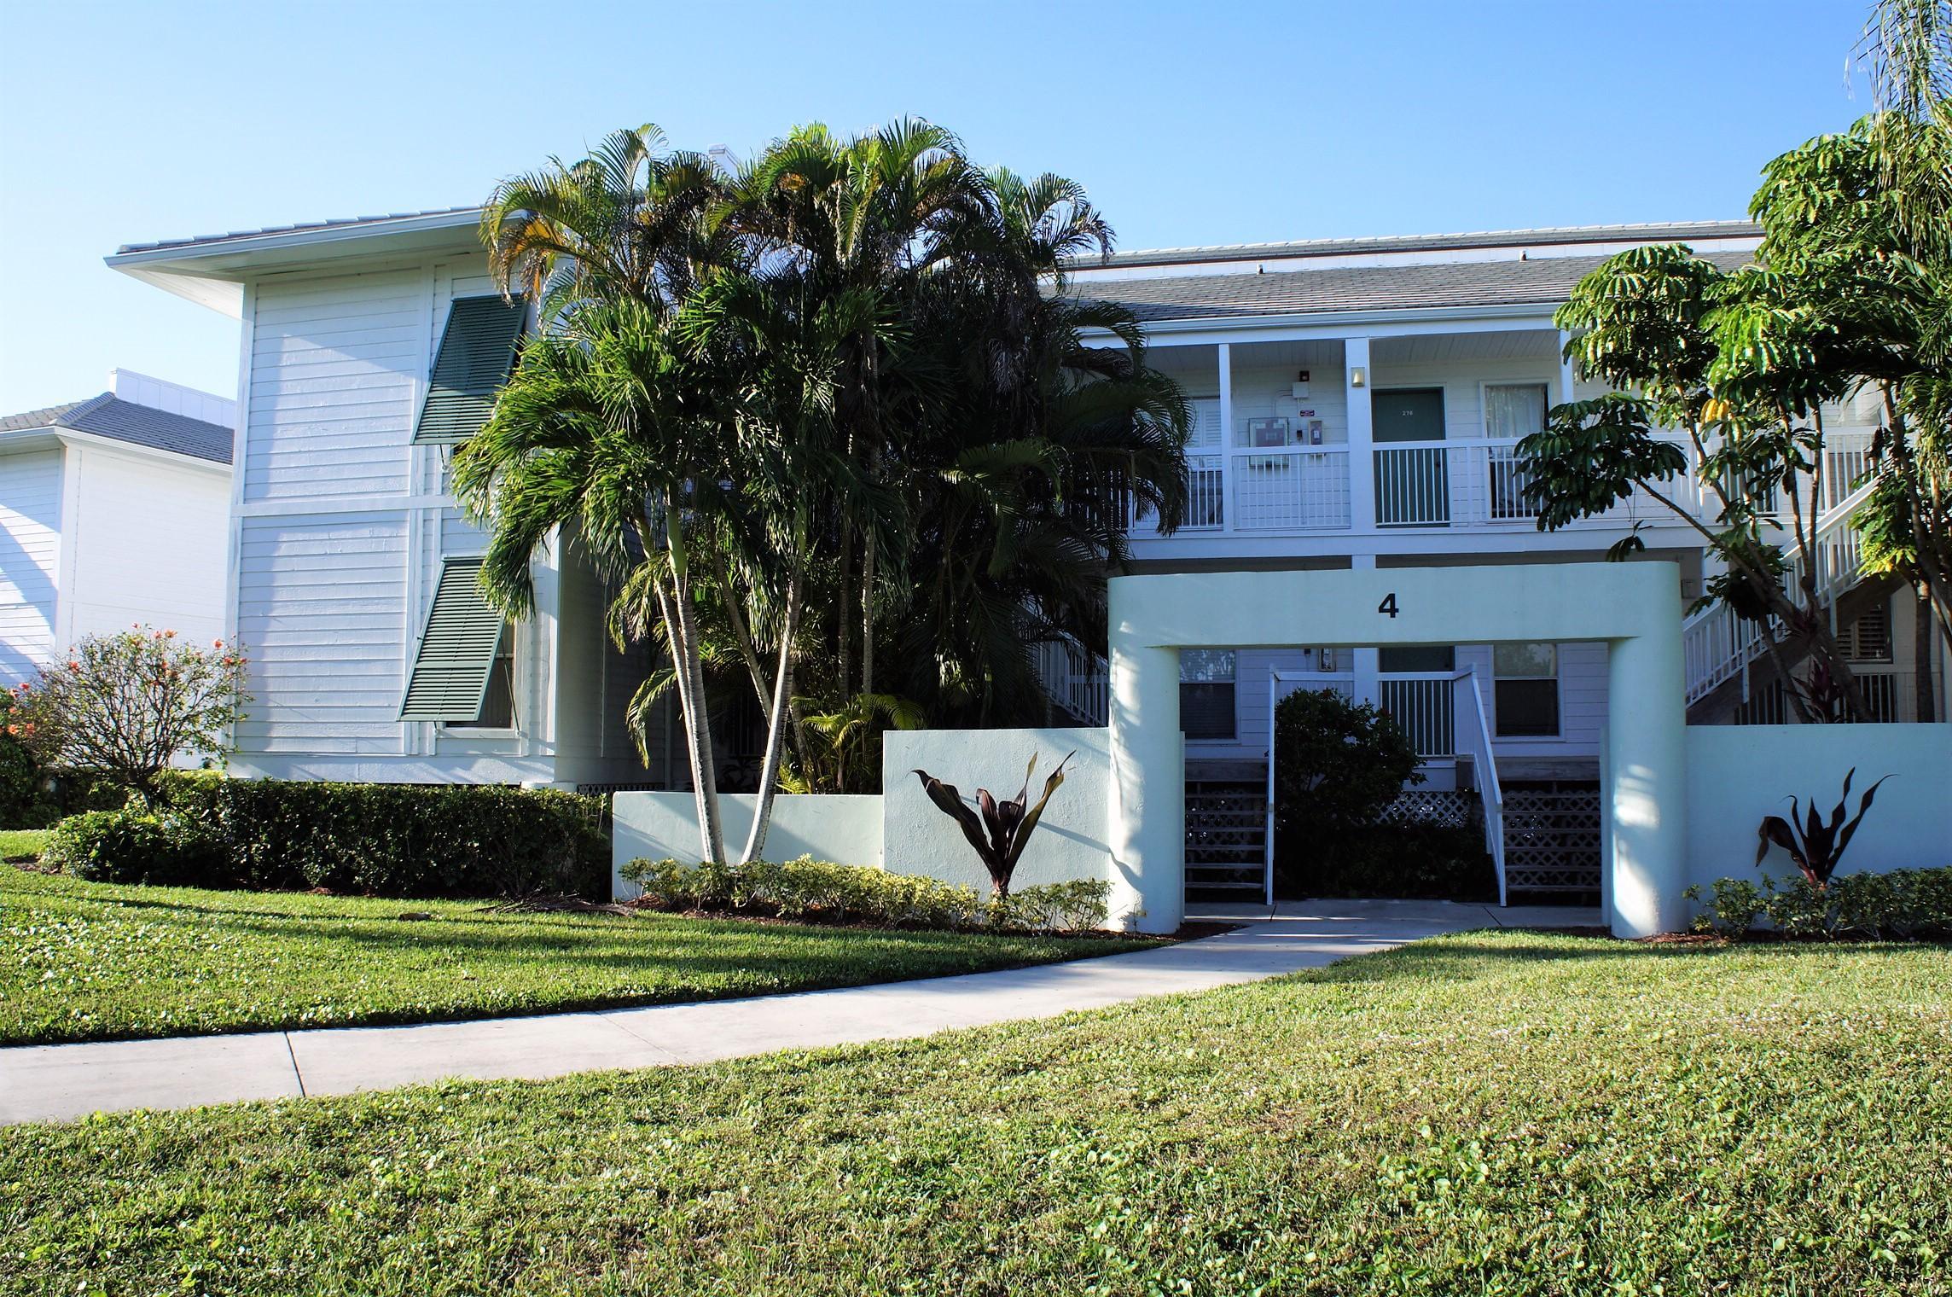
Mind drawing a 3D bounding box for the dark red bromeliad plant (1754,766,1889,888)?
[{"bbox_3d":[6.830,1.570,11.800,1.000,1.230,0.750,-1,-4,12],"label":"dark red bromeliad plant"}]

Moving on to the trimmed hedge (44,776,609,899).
[{"bbox_3d":[-6.255,1.788,14.100,5.600,1.050,1.200,-1,-4,12],"label":"trimmed hedge"}]

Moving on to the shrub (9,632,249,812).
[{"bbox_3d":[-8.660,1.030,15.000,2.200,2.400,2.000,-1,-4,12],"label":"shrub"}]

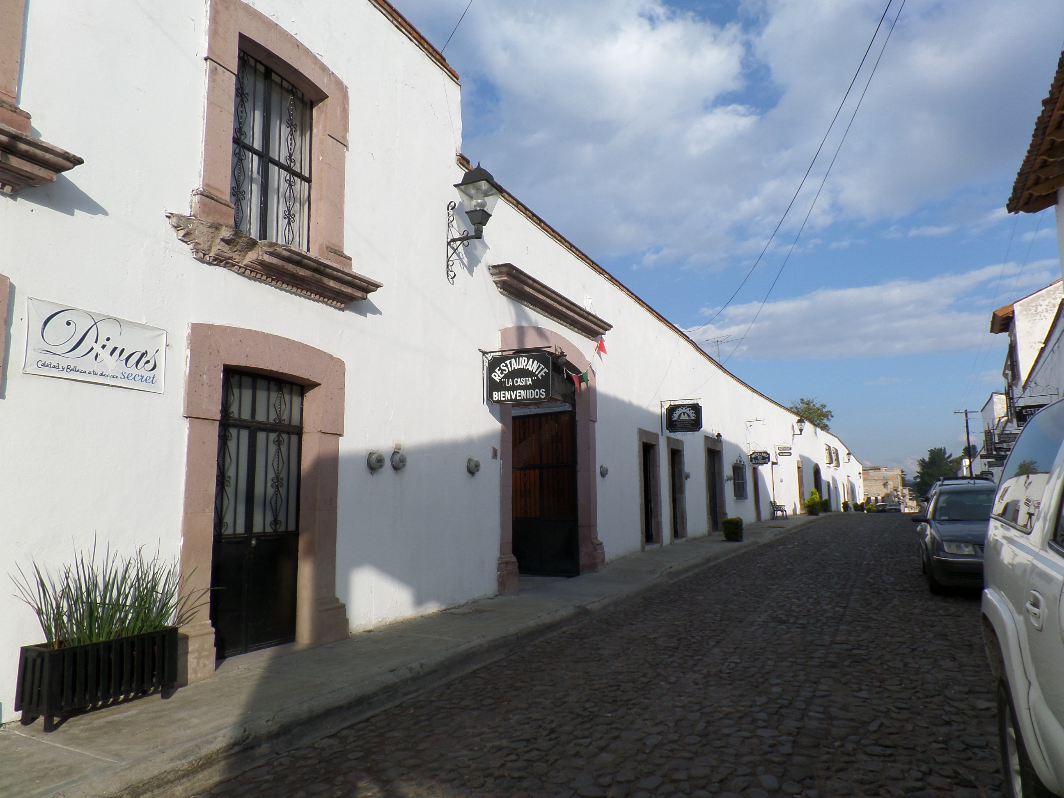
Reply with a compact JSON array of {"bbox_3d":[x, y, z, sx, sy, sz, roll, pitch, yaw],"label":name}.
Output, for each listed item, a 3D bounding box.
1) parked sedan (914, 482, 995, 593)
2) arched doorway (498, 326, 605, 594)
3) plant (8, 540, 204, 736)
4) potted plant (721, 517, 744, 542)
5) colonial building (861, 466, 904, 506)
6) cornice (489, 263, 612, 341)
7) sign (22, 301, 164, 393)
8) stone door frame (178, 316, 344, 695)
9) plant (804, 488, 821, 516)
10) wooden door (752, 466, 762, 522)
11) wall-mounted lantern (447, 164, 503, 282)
[{"bbox_3d":[6.780,1.982,10.430,1.760,1.490,4.450,-5,-9,27],"label":"parked sedan"},{"bbox_3d":[0.246,0.874,11.721,0.450,4.070,3.850,-5,-9,27],"label":"arched doorway"},{"bbox_3d":[-2.806,1.501,4.719,0.460,1.100,1.200,-5,-9,27],"label":"plant"},{"bbox_3d":[5.457,3.529,19.171,0.600,0.620,0.600,-5,-9,27],"label":"potted plant"},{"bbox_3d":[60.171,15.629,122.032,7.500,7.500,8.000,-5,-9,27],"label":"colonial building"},{"bbox_3d":[0.493,-1.520,12.035,0.310,0.330,4.270,-5,-9,27],"label":"cornice"},{"bbox_3d":[-3.079,-0.355,5.073,0.020,0.505,1.005,-5,-9,27],"label":"sign"},{"bbox_3d":[-2.386,0.820,6.364,0.300,2.880,1.930,-5,-9,27],"label":"stone door frame"},{"bbox_3d":[15.287,5.663,38.602,0.950,1.450,0.950,-5,-9,27],"label":"plant"},{"bbox_3d":[8.924,3.771,28.214,0.150,2.300,1.250,-5,-9,27],"label":"wooden door"},{"bbox_3d":[-0.797,-2.317,9.193,0.700,1.540,0.480,-5,-9,27],"label":"wall-mounted lantern"}]

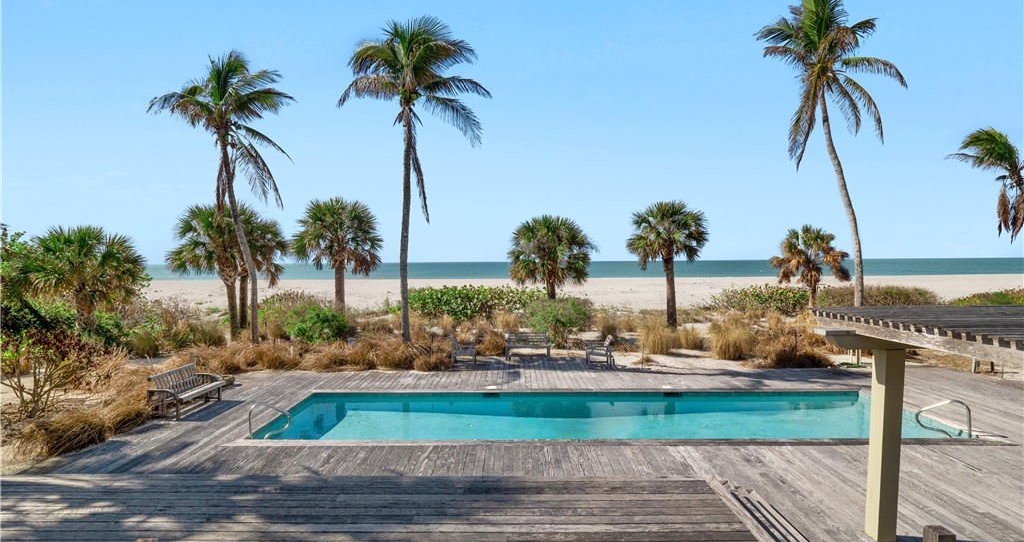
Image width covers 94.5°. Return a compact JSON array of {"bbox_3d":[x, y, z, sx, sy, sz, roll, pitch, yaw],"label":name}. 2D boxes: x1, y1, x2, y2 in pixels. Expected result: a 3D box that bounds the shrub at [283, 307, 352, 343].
[{"bbox_3d":[-7.483,1.973,18.442,2.650,1.450,2.200,0,1,0],"label":"shrub"}]

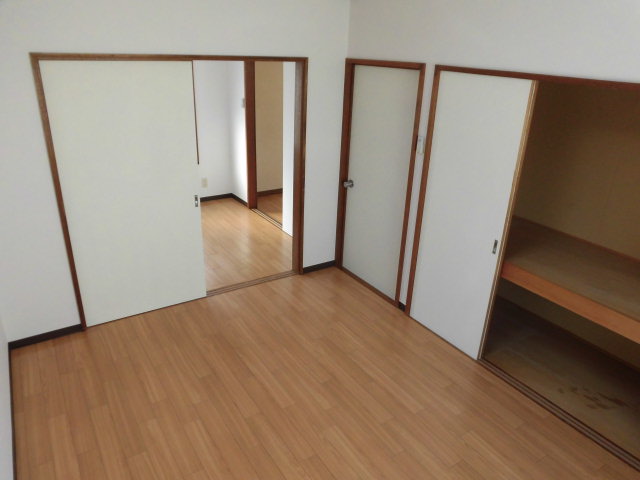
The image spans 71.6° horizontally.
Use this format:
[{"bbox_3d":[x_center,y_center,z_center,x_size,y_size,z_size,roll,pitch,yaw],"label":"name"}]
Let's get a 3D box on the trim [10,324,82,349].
[{"bbox_3d":[-1.849,0.651,3.008,0.430,0.061,0.015,-13,27,-31],"label":"trim"}]

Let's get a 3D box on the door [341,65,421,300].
[{"bbox_3d":[0.462,-0.439,3.579,0.040,1.776,0.744,-13,27,-31],"label":"door"}]

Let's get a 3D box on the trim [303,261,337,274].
[{"bbox_3d":[-0.007,0.255,4.110,0.346,0.061,0.015,-13,27,-31],"label":"trim"}]

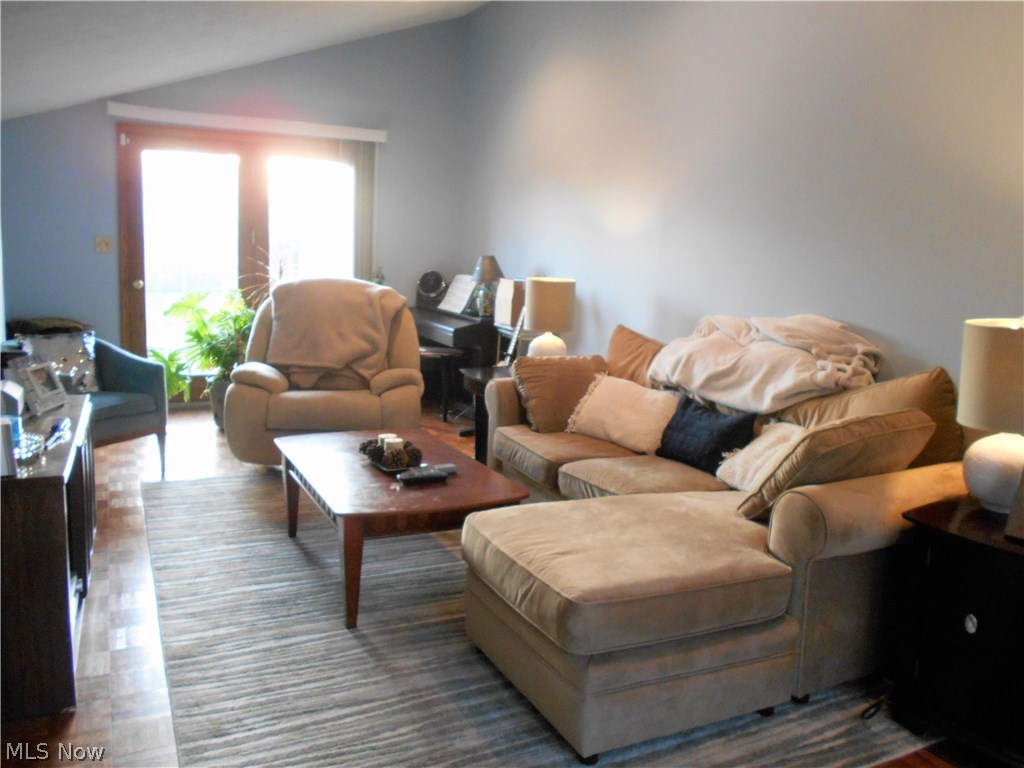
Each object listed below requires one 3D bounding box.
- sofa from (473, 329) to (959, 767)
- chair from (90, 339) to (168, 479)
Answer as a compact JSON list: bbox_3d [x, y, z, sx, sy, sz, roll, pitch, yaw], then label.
[{"bbox_3d":[0.443,0.251,3.016,1.732,0.880,2.241,-2,8,-26],"label":"sofa"},{"bbox_3d":[-2.230,0.110,3.736,0.700,0.800,0.680,4,7,18],"label":"chair"}]

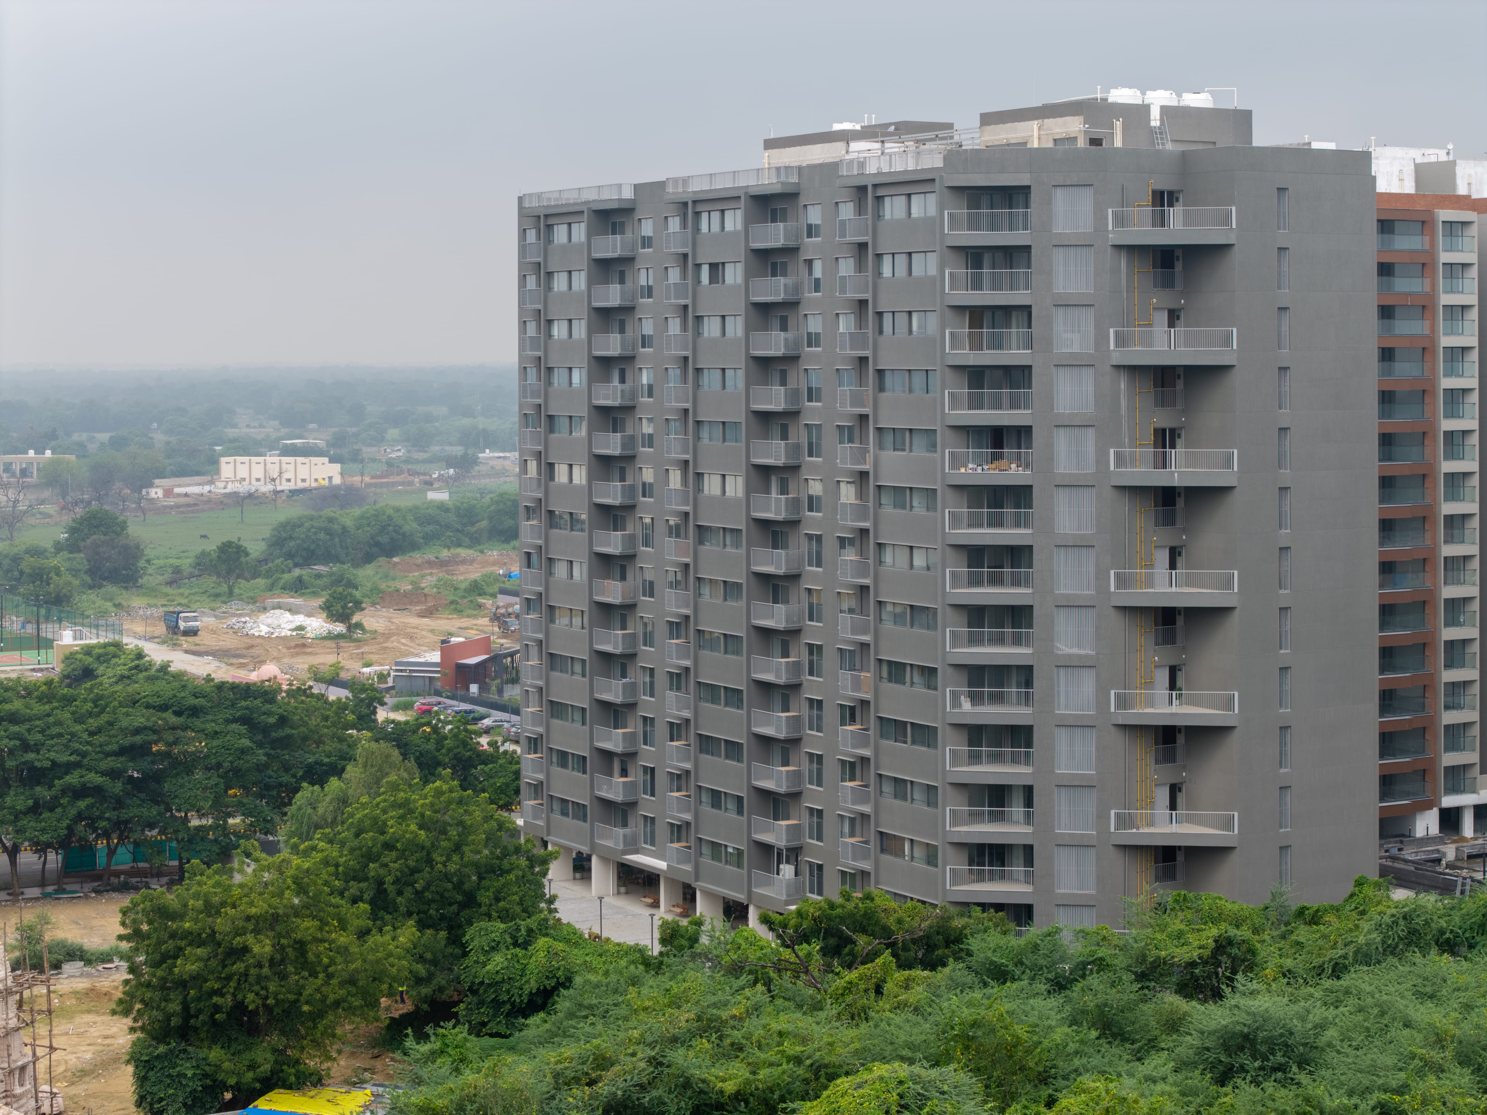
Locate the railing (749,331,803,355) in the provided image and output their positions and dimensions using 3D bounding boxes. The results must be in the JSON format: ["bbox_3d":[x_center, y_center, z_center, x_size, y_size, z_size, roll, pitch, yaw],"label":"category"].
[{"bbox_3d":[1.799,-11.878,166.572,1.200,1.150,3.570,-2,3,-30],"label":"railing"}]

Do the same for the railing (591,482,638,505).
[{"bbox_3d":[-7.825,-4.016,183.800,1.180,1.140,3.480,-2,3,-30],"label":"railing"}]

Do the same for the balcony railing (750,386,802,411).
[{"bbox_3d":[1.805,-8.922,167.100,1.180,1.140,3.480,-2,3,-30],"label":"balcony railing"}]

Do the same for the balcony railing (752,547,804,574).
[{"bbox_3d":[1.804,0.124,163.667,1.121,1.111,3.491,-2,4,-30],"label":"balcony railing"}]

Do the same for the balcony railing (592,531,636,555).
[{"bbox_3d":[-7.799,-0.991,183.252,1.200,1.150,3.570,-2,3,-30],"label":"balcony railing"}]

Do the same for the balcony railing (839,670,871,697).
[{"bbox_3d":[6.287,6.559,156.276,1.082,1.111,2.999,-2,4,-30],"label":"balcony railing"}]

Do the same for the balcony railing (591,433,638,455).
[{"bbox_3d":[-7.688,-6.852,179.894,1.121,1.111,3.501,-2,4,-30],"label":"balcony railing"}]

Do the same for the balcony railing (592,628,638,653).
[{"bbox_3d":[-7.656,4.912,180.593,1.121,1.111,3.501,-2,4,-30],"label":"balcony railing"}]

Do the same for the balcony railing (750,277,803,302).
[{"bbox_3d":[1.777,-14.932,167.100,1.180,1.140,3.480,-2,3,-30],"label":"balcony railing"}]

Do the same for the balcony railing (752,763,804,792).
[{"bbox_3d":[1.860,11.934,164.369,1.121,1.111,3.491,-2,4,-30],"label":"balcony railing"}]

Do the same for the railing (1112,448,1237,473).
[{"bbox_3d":[20.971,-4.732,146.592,6.077,1.042,0.147,0,3,11],"label":"railing"}]

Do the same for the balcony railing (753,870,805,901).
[{"bbox_3d":[1.933,18.124,167.100,1.180,1.140,3.480,-2,3,-30],"label":"balcony railing"}]

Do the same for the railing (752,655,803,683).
[{"bbox_3d":[1.876,6.104,167.100,1.180,1.140,3.480,-2,3,-30],"label":"railing"}]

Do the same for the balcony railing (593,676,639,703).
[{"bbox_3d":[-7.705,8.004,183.089,1.200,1.150,3.570,-2,3,-30],"label":"balcony railing"}]

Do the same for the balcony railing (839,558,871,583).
[{"bbox_3d":[6.251,0.660,155.926,1.082,1.111,2.999,-2,4,-30],"label":"balcony railing"}]

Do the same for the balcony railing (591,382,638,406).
[{"bbox_3d":[-7.696,-9.784,179.720,1.121,1.111,3.501,-2,4,-30],"label":"balcony railing"}]

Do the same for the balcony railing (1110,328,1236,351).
[{"bbox_3d":[20.904,-10.586,146.244,6.077,1.042,0.147,0,3,11],"label":"balcony railing"}]

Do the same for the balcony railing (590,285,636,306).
[{"bbox_3d":[-7.713,-15.640,179.372,1.121,1.111,3.501,-2,4,-30],"label":"balcony railing"}]

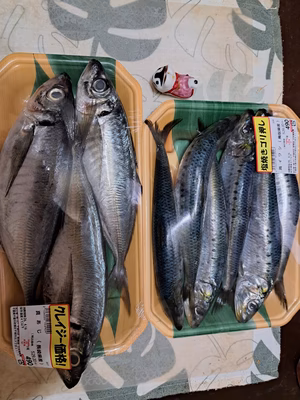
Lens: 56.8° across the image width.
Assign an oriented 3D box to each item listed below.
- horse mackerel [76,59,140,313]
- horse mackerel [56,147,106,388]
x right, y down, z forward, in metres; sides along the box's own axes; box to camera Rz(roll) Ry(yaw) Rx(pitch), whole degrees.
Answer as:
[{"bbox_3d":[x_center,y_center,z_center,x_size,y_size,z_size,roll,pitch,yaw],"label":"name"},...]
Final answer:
[{"bbox_3d":[-0.038,-0.011,0.281,0.057,0.038,0.260,-6,94,-9],"label":"horse mackerel"},{"bbox_3d":[-0.070,0.057,0.269,0.053,0.038,0.255,2,91,-9],"label":"horse mackerel"}]

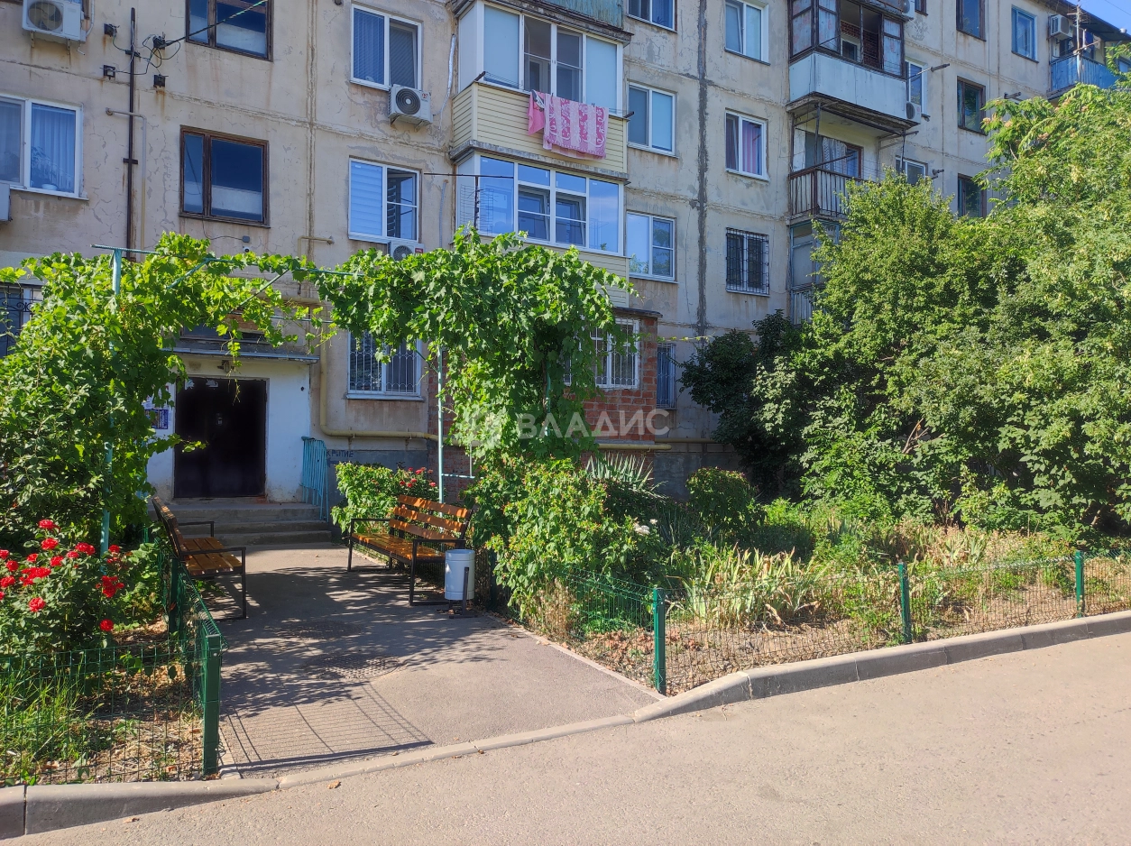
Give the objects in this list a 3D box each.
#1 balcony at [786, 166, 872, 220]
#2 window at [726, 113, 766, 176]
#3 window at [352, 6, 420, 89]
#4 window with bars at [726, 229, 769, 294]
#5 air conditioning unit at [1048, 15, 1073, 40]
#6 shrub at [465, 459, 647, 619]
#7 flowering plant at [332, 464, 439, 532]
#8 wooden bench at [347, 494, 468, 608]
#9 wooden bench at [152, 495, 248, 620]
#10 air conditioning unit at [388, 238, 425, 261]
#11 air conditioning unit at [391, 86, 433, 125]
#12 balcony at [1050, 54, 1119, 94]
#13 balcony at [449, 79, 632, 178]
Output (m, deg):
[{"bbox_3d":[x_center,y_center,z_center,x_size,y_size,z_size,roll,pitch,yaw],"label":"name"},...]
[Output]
[{"bbox_3d":[6.800,-5.251,19.847,3.030,1.170,0.840,1,-2,-31],"label":"balcony"},{"bbox_3d":[4.158,-6.352,18.778,1.250,1.400,0.140,1,-2,-31],"label":"window"},{"bbox_3d":[-3.193,-6.593,14.578,1.270,1.360,0.150,1,-1,-29],"label":"window"},{"bbox_3d":[4.192,-3.682,18.709,1.320,1.440,0.160,1,-2,-31],"label":"window with bars"},{"bbox_3d":[14.980,-11.881,24.614,0.600,0.550,0.360,1,-1,-29],"label":"air conditioning unit"},{"bbox_3d":[-0.081,0.991,7.645,1.580,1.370,1.300,0,-1,-1],"label":"shrub"},{"bbox_3d":[-2.413,1.137,11.000,1.350,1.150,1.050,1,-1,-29],"label":"flowering plant"},{"bbox_3d":[-1.698,1.253,8.640,0.630,0.900,2.230,1,-2,-31],"label":"wooden bench"},{"bbox_3d":[-3.497,1.224,7.716,0.615,0.900,2.200,1,-2,-31],"label":"wooden bench"},{"bbox_3d":[-2.816,-2.897,14.440,0.640,0.490,0.280,1,-1,-29],"label":"air conditioning unit"},{"bbox_3d":[-2.775,-5.606,14.502,0.720,0.530,0.300,1,-1,-29],"label":"air conditioning unit"},{"bbox_3d":[16.164,-10.283,25.003,3.100,1.030,0.870,1,-1,-29],"label":"balcony"},{"bbox_3d":[-0.477,-5.280,15.328,3.200,1.200,1.000,1,-2,-31],"label":"balcony"}]

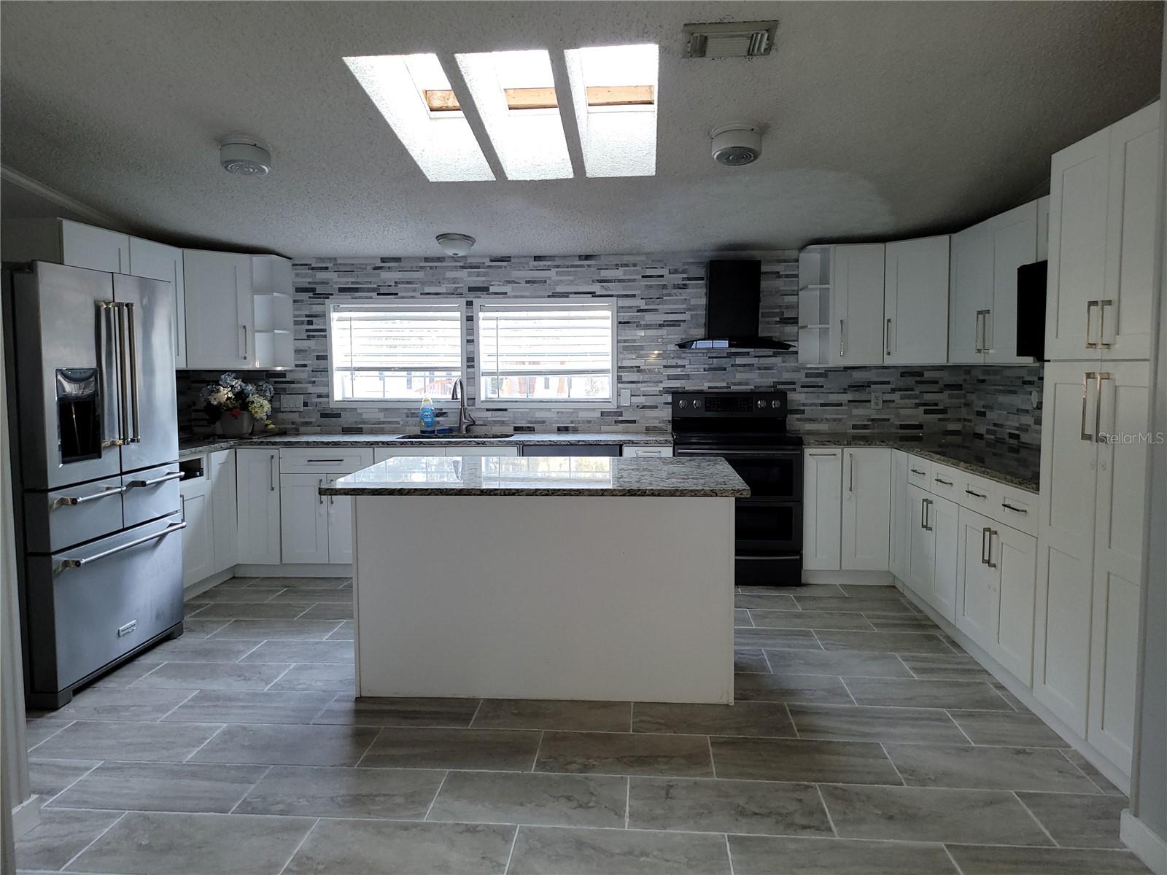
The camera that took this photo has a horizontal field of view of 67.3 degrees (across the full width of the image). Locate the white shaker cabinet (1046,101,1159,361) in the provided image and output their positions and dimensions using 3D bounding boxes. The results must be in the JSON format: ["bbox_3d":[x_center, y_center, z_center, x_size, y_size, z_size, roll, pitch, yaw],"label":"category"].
[{"bbox_3d":[1.974,-0.621,2.800,0.600,0.745,0.800,0,5,5],"label":"white shaker cabinet"}]

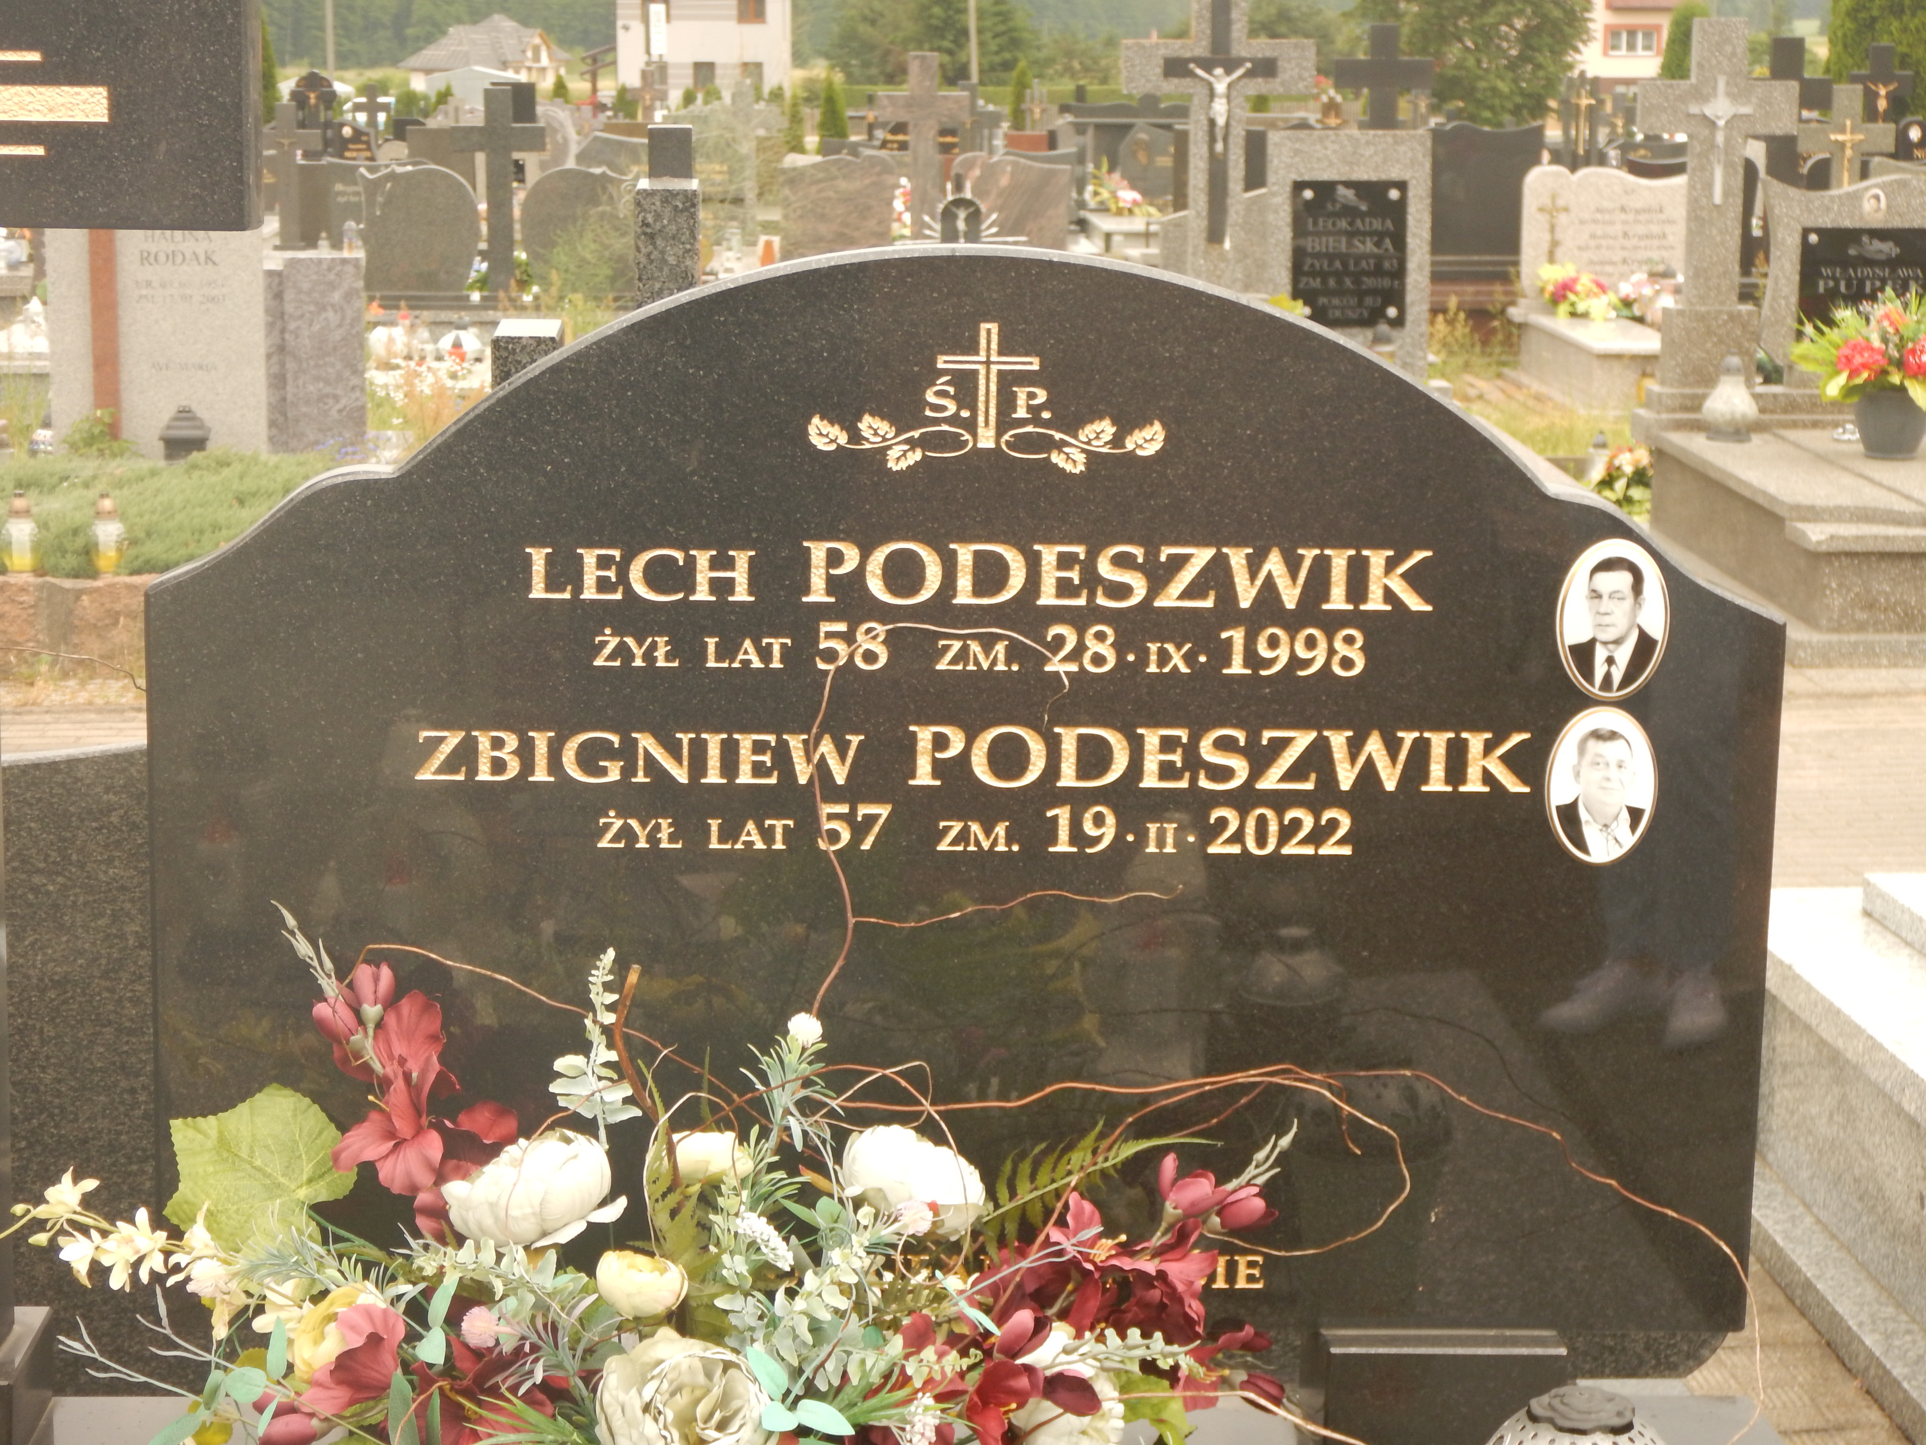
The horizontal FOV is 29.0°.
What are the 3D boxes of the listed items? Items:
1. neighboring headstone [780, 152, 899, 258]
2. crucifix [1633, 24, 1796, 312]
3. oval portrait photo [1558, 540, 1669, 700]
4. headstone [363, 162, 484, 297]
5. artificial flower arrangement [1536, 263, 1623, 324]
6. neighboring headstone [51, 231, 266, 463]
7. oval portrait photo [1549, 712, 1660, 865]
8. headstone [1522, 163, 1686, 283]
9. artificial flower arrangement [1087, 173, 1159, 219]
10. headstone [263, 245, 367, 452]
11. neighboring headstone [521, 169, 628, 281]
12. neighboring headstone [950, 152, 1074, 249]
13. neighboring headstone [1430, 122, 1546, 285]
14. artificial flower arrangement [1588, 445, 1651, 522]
[{"bbox_3d":[-0.698,-2.898,21.426,0.696,0.727,0.130,0,10,0],"label":"neighboring headstone"},{"bbox_3d":[2.235,-1.659,11.050,0.465,0.860,0.100,0,10,-2],"label":"crucifix"},{"bbox_3d":[0.508,-0.081,2.916,0.088,0.127,0.010,0,10,-3],"label":"oval portrait photo"},{"bbox_3d":[-2.438,-2.224,16.800,0.540,0.620,0.085,0,10,-2],"label":"headstone"},{"bbox_3d":[2.933,-2.070,17.882,0.414,0.285,0.320,1,10,1],"label":"artificial flower arrangement"},{"bbox_3d":[-2.298,-1.159,10.650,0.625,0.800,0.090,0,10,-2],"label":"neighboring headstone"},{"bbox_3d":[0.503,0.051,2.930,0.088,0.126,0.010,0,10,-2],"label":"oval portrait photo"},{"bbox_3d":[2.968,-2.263,17.200,0.800,0.630,0.100,0,10,-2],"label":"headstone"},{"bbox_3d":[0.852,-2.854,20.000,0.400,0.310,0.300,0,10,-2],"label":"artificial flower arrangement"},{"bbox_3d":[-2.023,-1.163,11.793,0.314,0.648,0.280,0,10,-1],"label":"headstone"},{"bbox_3d":[-2.102,-2.715,20.523,0.626,0.688,0.130,0,10,0],"label":"neighboring headstone"},{"bbox_3d":[0.285,-2.903,21.427,0.696,0.735,0.130,0,10,0],"label":"neighboring headstone"},{"bbox_3d":[2.884,-2.875,20.663,0.670,0.872,0.180,1,10,1],"label":"neighboring headstone"},{"bbox_3d":[2.106,-0.756,11.900,0.230,0.260,0.220,0,10,-2],"label":"artificial flower arrangement"}]

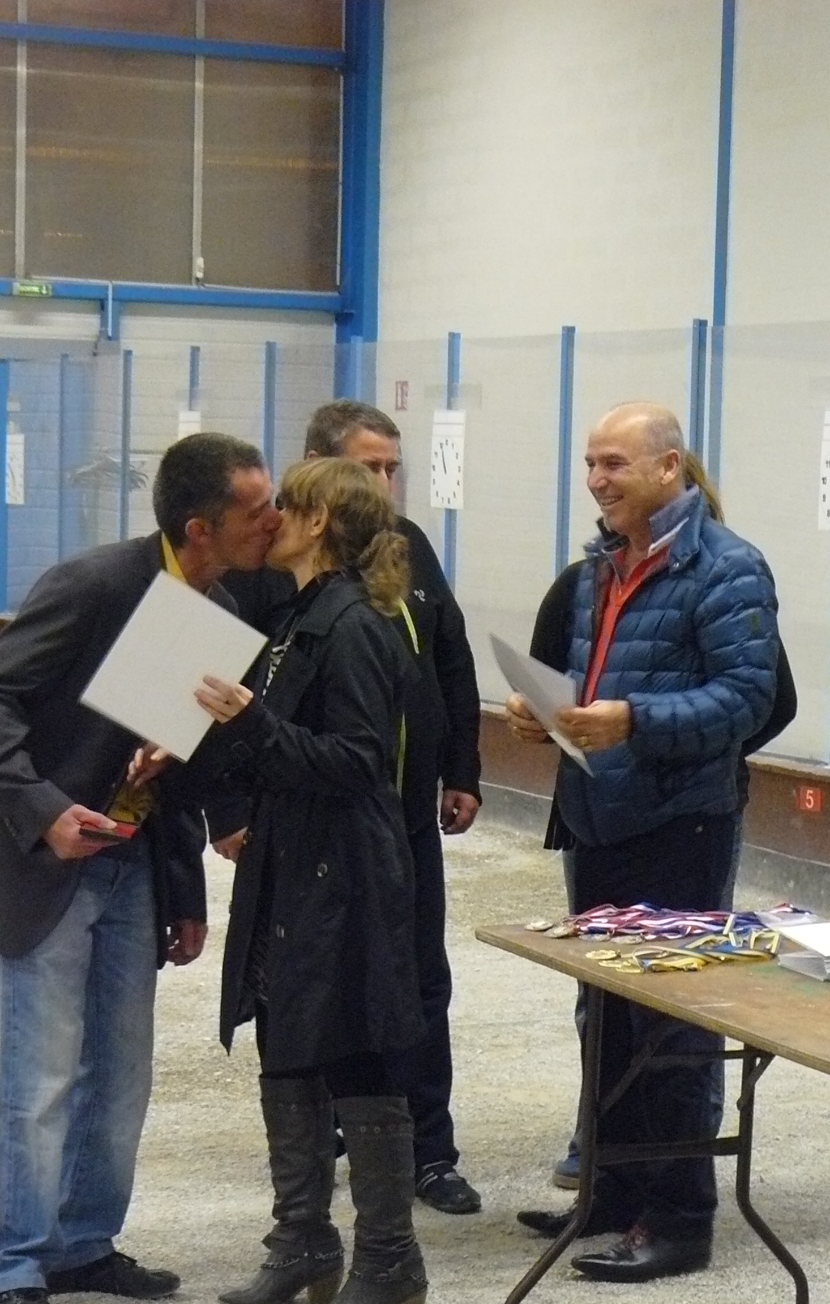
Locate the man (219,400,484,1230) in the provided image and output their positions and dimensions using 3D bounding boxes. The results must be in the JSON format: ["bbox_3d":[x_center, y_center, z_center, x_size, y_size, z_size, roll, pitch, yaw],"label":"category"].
[{"bbox_3d":[-0.137,0.311,6.714,0.570,1.720,0.400,1,4,-8],"label":"man"}]

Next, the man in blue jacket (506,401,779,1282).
[{"bbox_3d":[0.458,0.358,6.194,0.450,1.720,0.510,-1,4,-27],"label":"man in blue jacket"}]

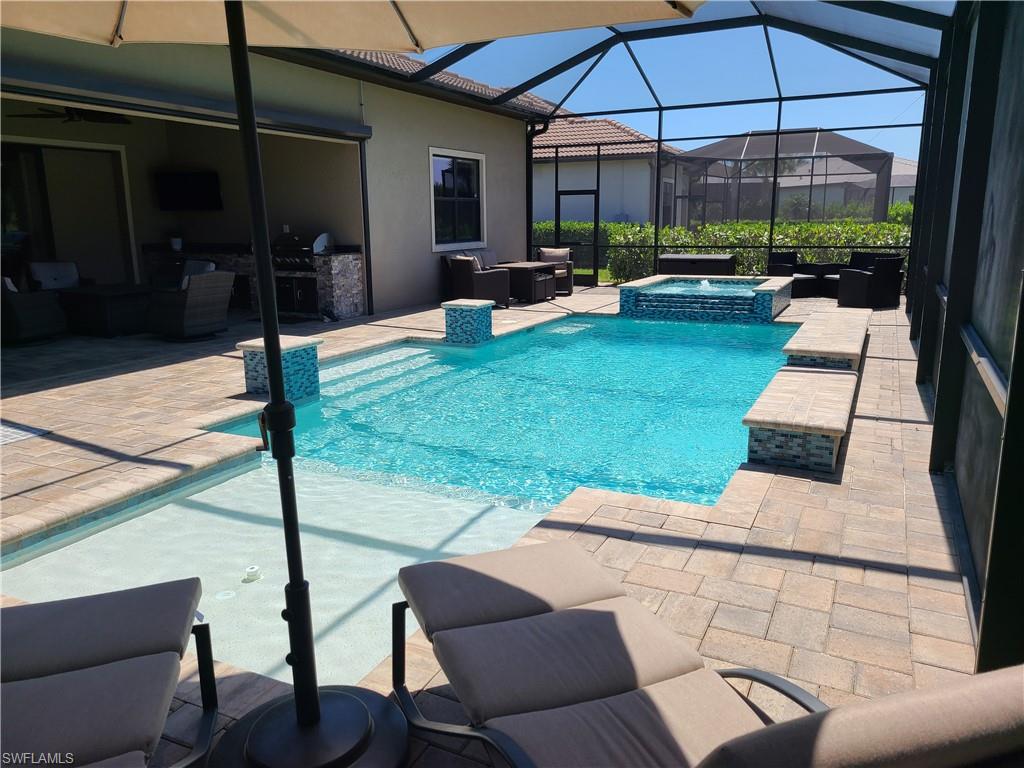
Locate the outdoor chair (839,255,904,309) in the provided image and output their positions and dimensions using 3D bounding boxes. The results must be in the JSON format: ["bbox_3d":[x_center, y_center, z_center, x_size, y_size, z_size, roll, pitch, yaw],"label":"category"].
[{"bbox_3d":[6.076,-1.736,13.024,0.700,0.820,0.730,-5,13,-21],"label":"outdoor chair"}]

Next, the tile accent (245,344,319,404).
[{"bbox_3d":[-2.139,-0.100,7.146,0.460,0.490,0.460,5,14,25],"label":"tile accent"}]

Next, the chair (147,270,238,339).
[{"bbox_3d":[-4.366,-1.077,10.484,0.880,0.880,0.770,5,14,25],"label":"chair"}]

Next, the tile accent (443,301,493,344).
[{"bbox_3d":[-0.591,-0.825,10.292,0.530,0.540,0.530,5,14,25],"label":"tile accent"}]

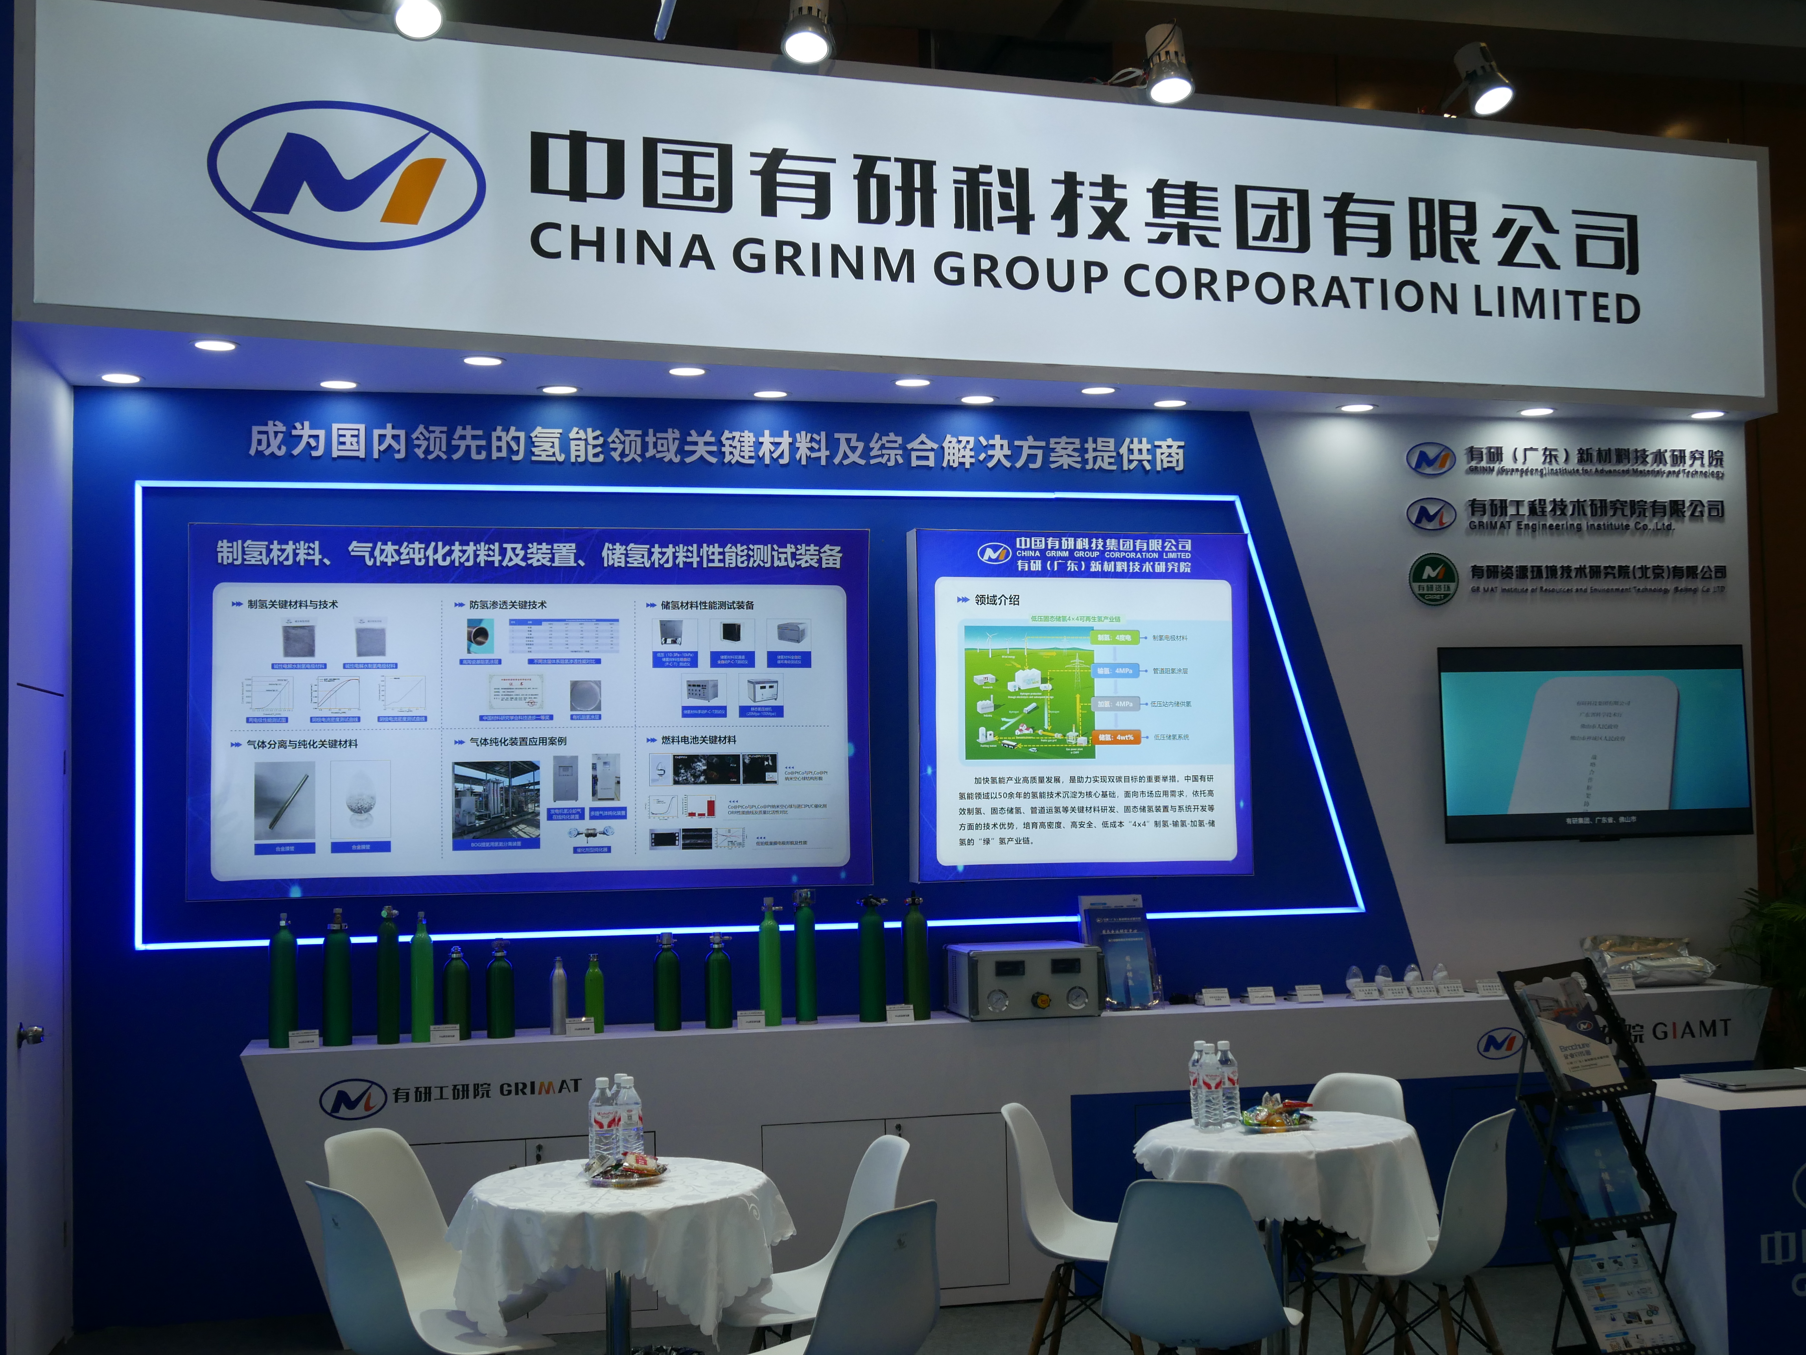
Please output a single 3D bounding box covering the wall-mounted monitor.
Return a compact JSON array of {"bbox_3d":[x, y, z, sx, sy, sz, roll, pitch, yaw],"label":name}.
[{"bbox_3d":[2.537,0.239,7.670,1.235,0.705,0.060,0,-2,-12],"label":"wall-mounted monitor"}]

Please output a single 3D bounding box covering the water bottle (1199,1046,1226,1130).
[{"bbox_3d":[0.831,1.110,5.639,0.065,0.230,0.065,-1,-3,0],"label":"water bottle"}]

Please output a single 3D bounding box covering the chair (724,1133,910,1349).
[{"bbox_3d":[-0.220,1.565,5.141,0.520,0.820,0.460,0,-2,-17],"label":"chair"}]

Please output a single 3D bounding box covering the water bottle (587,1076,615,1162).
[{"bbox_3d":[-0.741,1.107,5.152,0.065,0.230,0.065,-1,-3,0],"label":"water bottle"}]

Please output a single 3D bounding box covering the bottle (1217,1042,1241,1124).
[{"bbox_3d":[0.881,1.113,5.712,0.065,0.230,0.065,-1,-3,0],"label":"bottle"}]

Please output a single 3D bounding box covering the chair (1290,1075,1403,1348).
[{"bbox_3d":[1.180,1.552,5.806,0.460,0.820,0.520,-3,-3,37],"label":"chair"}]

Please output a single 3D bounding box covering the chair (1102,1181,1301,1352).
[{"bbox_3d":[0.695,1.540,4.871,0.460,0.820,0.520,-1,-2,14],"label":"chair"}]

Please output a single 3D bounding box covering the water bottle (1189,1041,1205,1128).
[{"bbox_3d":[0.817,1.114,5.718,0.065,0.230,0.065,-1,-3,0],"label":"water bottle"}]

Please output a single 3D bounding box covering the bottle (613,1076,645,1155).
[{"bbox_3d":[-0.679,1.107,5.166,0.065,0.230,0.065,-1,-3,0],"label":"bottle"}]

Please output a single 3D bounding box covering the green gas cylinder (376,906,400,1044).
[{"bbox_3d":[-1.606,0.926,6.515,0.069,0.424,0.069,0,-2,-12],"label":"green gas cylinder"}]

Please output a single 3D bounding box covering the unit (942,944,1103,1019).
[{"bbox_3d":[0.410,1.023,7.041,0.445,0.223,0.295,0,-2,-12],"label":"unit"}]

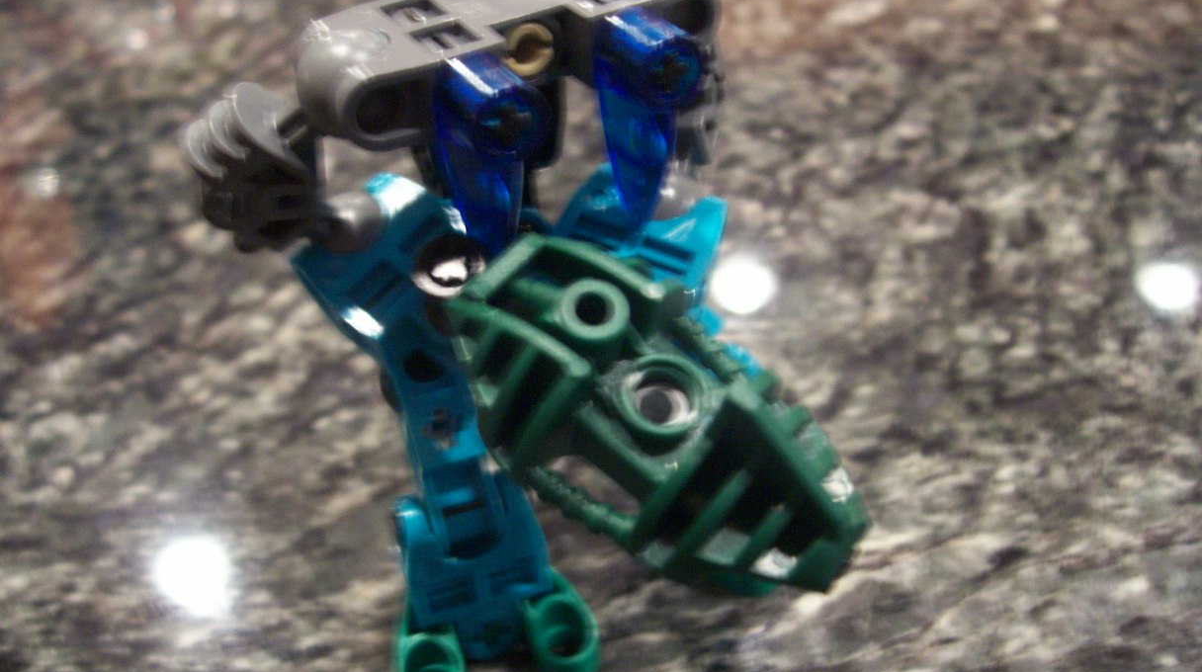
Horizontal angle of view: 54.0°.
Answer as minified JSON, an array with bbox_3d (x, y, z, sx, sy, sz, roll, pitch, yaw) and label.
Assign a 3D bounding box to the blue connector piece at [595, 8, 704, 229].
[{"bbox_3d":[0.005,-0.022,0.122,0.007,0.023,0.009,-22,41,-23],"label":"blue connector piece"}]

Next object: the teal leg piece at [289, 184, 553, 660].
[{"bbox_3d":[-0.018,0.009,0.128,0.018,0.053,0.014,-19,13,-16],"label":"teal leg piece"}]

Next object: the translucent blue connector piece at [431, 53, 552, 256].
[{"bbox_3d":[-0.010,-0.016,0.116,0.007,0.023,0.009,-22,41,-23],"label":"translucent blue connector piece"}]

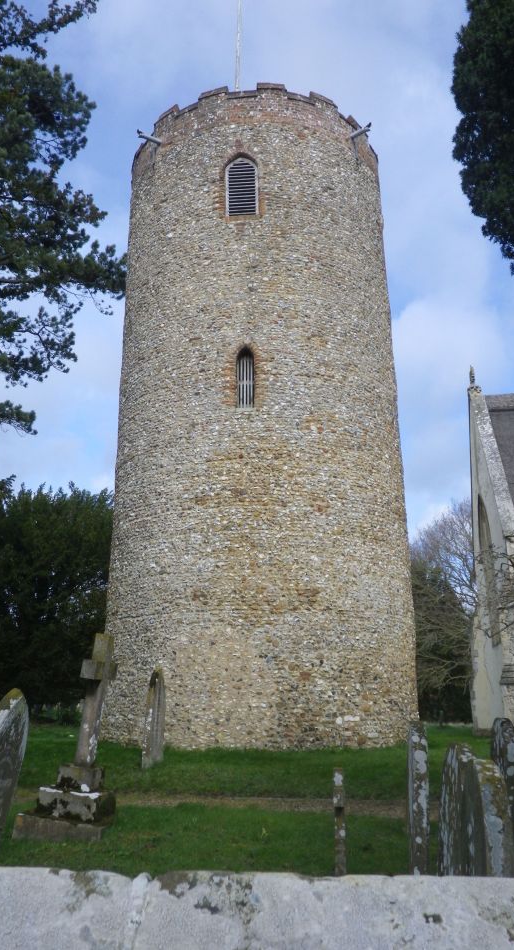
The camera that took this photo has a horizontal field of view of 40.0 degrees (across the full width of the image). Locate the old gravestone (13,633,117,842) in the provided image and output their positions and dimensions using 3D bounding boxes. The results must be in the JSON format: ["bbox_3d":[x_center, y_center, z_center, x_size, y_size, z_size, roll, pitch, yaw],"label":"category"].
[{"bbox_3d":[-1.510,2.247,6.245,0.700,1.660,0.640,3,-15,9],"label":"old gravestone"}]

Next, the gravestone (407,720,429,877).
[{"bbox_3d":[1.016,2.098,4.439,0.090,1.034,0.580,-3,-16,8],"label":"gravestone"}]

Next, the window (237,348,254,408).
[{"bbox_3d":[-0.229,-1.925,14.015,0.359,1.291,0.220,-2,-16,3],"label":"window"}]

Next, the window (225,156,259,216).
[{"bbox_3d":[-0.315,-6.269,15.301,0.700,1.534,0.220,-2,-16,5],"label":"window"}]

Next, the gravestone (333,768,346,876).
[{"bbox_3d":[0.540,2.295,4.566,0.070,0.734,0.420,-3,-16,8],"label":"gravestone"}]

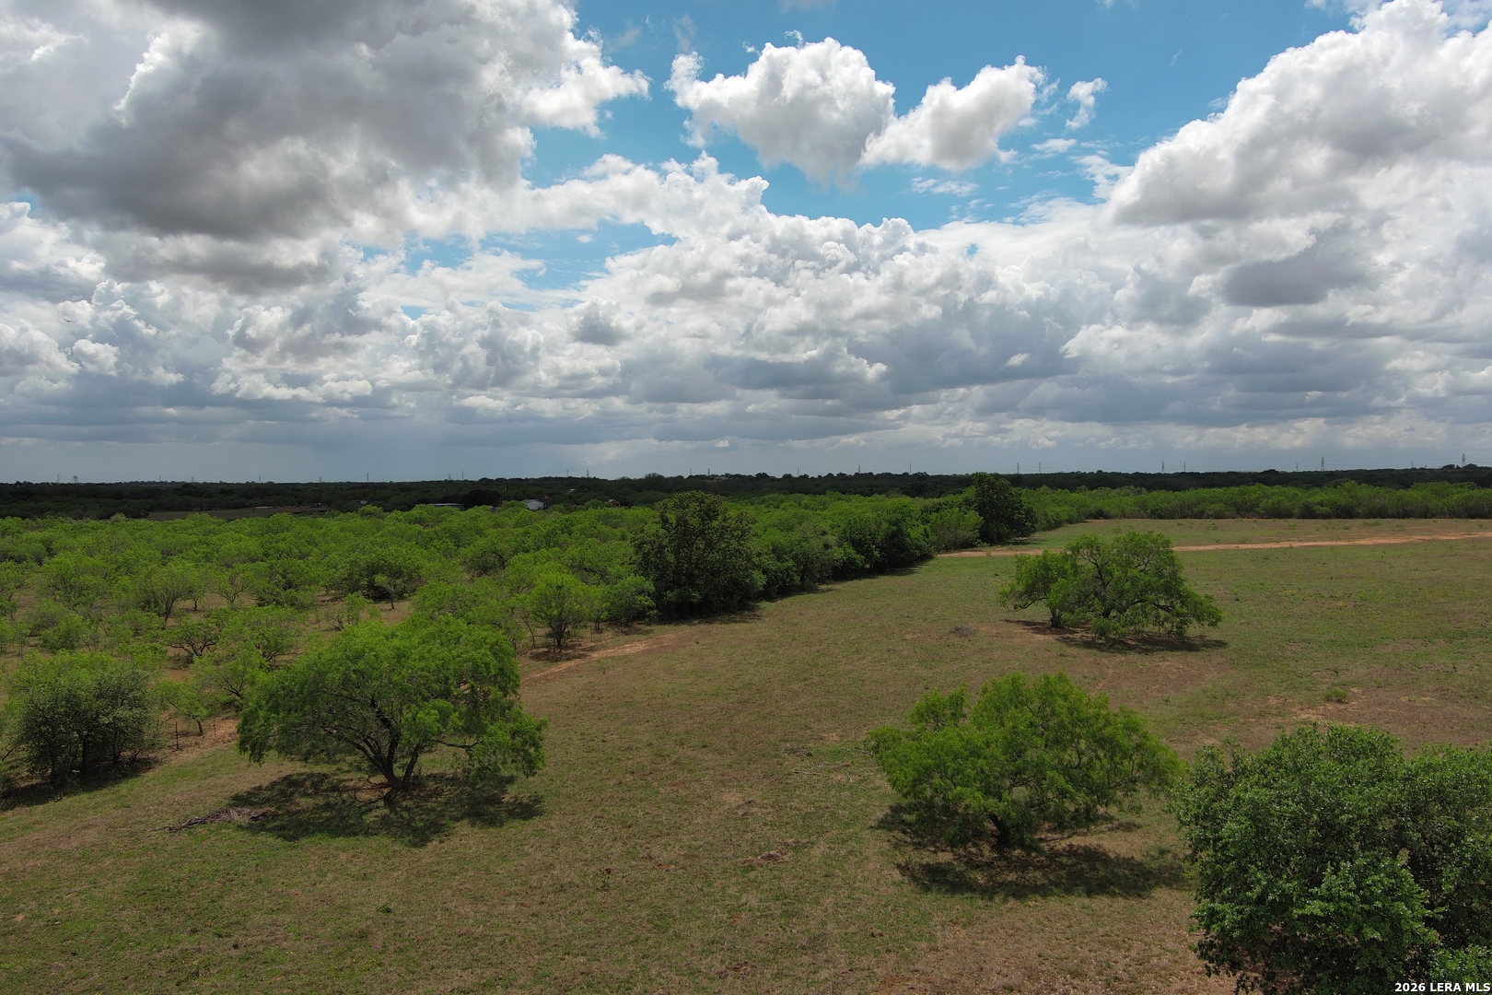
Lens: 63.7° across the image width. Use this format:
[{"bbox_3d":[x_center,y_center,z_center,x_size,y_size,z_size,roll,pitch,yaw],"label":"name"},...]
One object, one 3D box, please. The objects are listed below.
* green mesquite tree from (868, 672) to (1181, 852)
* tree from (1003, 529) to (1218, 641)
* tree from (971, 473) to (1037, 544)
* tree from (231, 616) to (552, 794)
[{"bbox_3d":[7.761,7.348,33.563,8.600,4.800,8.000,0,1,0],"label":"green mesquite tree"},{"bbox_3d":[23.929,5.516,78.949,14.400,6.600,11.500,0,1,0],"label":"tree"},{"bbox_3d":[39.289,1.626,182.918,10.200,10.600,9.500,0,1,0],"label":"tree"},{"bbox_3d":[-11.789,6.853,39.956,10.100,5.700,8.800,0,1,0],"label":"tree"}]

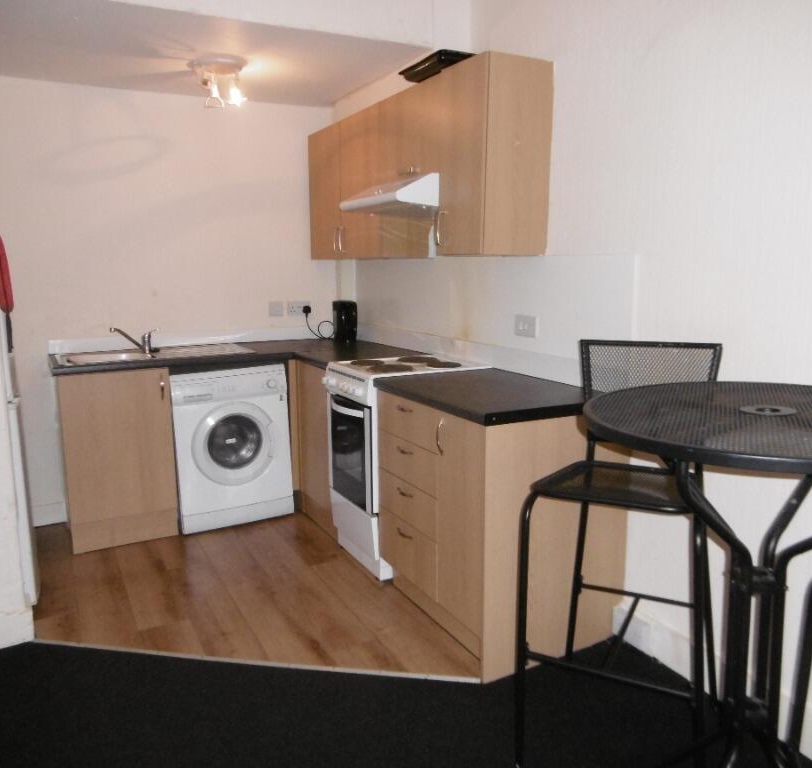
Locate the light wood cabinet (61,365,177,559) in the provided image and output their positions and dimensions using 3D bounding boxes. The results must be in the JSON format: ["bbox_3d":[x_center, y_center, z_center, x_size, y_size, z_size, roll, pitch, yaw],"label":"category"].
[{"bbox_3d":[-1.534,0.333,3.754,0.497,0.880,0.580,-5,11,-27],"label":"light wood cabinet"}]

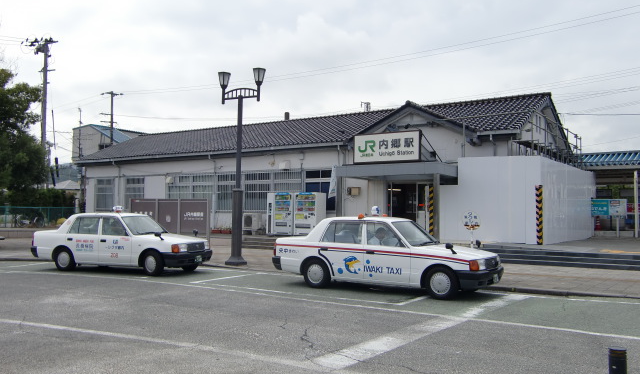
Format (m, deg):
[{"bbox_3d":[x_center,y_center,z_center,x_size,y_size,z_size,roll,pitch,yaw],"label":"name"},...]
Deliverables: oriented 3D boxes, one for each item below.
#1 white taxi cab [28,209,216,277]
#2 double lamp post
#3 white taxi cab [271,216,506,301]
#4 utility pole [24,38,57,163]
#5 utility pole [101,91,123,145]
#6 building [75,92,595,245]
[{"bbox_3d":[-5.201,1.463,16.083,4.650,1.540,1.700,-1,-2,20],"label":"white taxi cab"},{"bbox_3d":[-2.249,-0.529,17.234,1.450,5.400,0.460,-1,-3,30],"label":"double lamp post"},{"bbox_3d":[1.342,1.337,12.652,4.650,1.540,1.700,-1,-3,33],"label":"white taxi cab"},{"bbox_3d":[-16.035,-2.926,35.342,1.600,11.600,0.900,-1,-3,32],"label":"utility pole"},{"bbox_3d":[-17.349,-2.255,51.128,0.600,11.500,2.000,-1,-3,32],"label":"utility pole"},{"bbox_3d":[-0.729,-0.664,31.522,25.600,6.050,10.900,-1,-3,32],"label":"building"}]

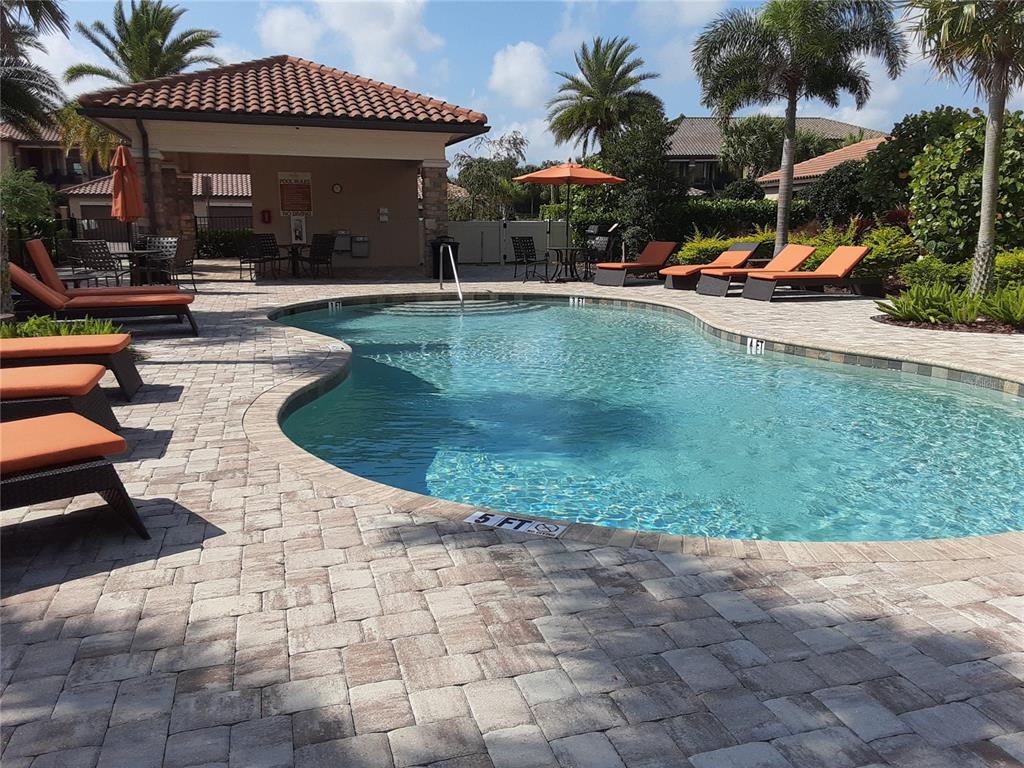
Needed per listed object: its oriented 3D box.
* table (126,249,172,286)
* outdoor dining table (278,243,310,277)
[{"bbox_3d":[-7.170,-2.170,15.296,1.050,0.730,1.050,-4,13,-16],"label":"table"},{"bbox_3d":[-5.073,-2.882,18.597,0.880,0.720,0.880,-4,13,-16],"label":"outdoor dining table"}]

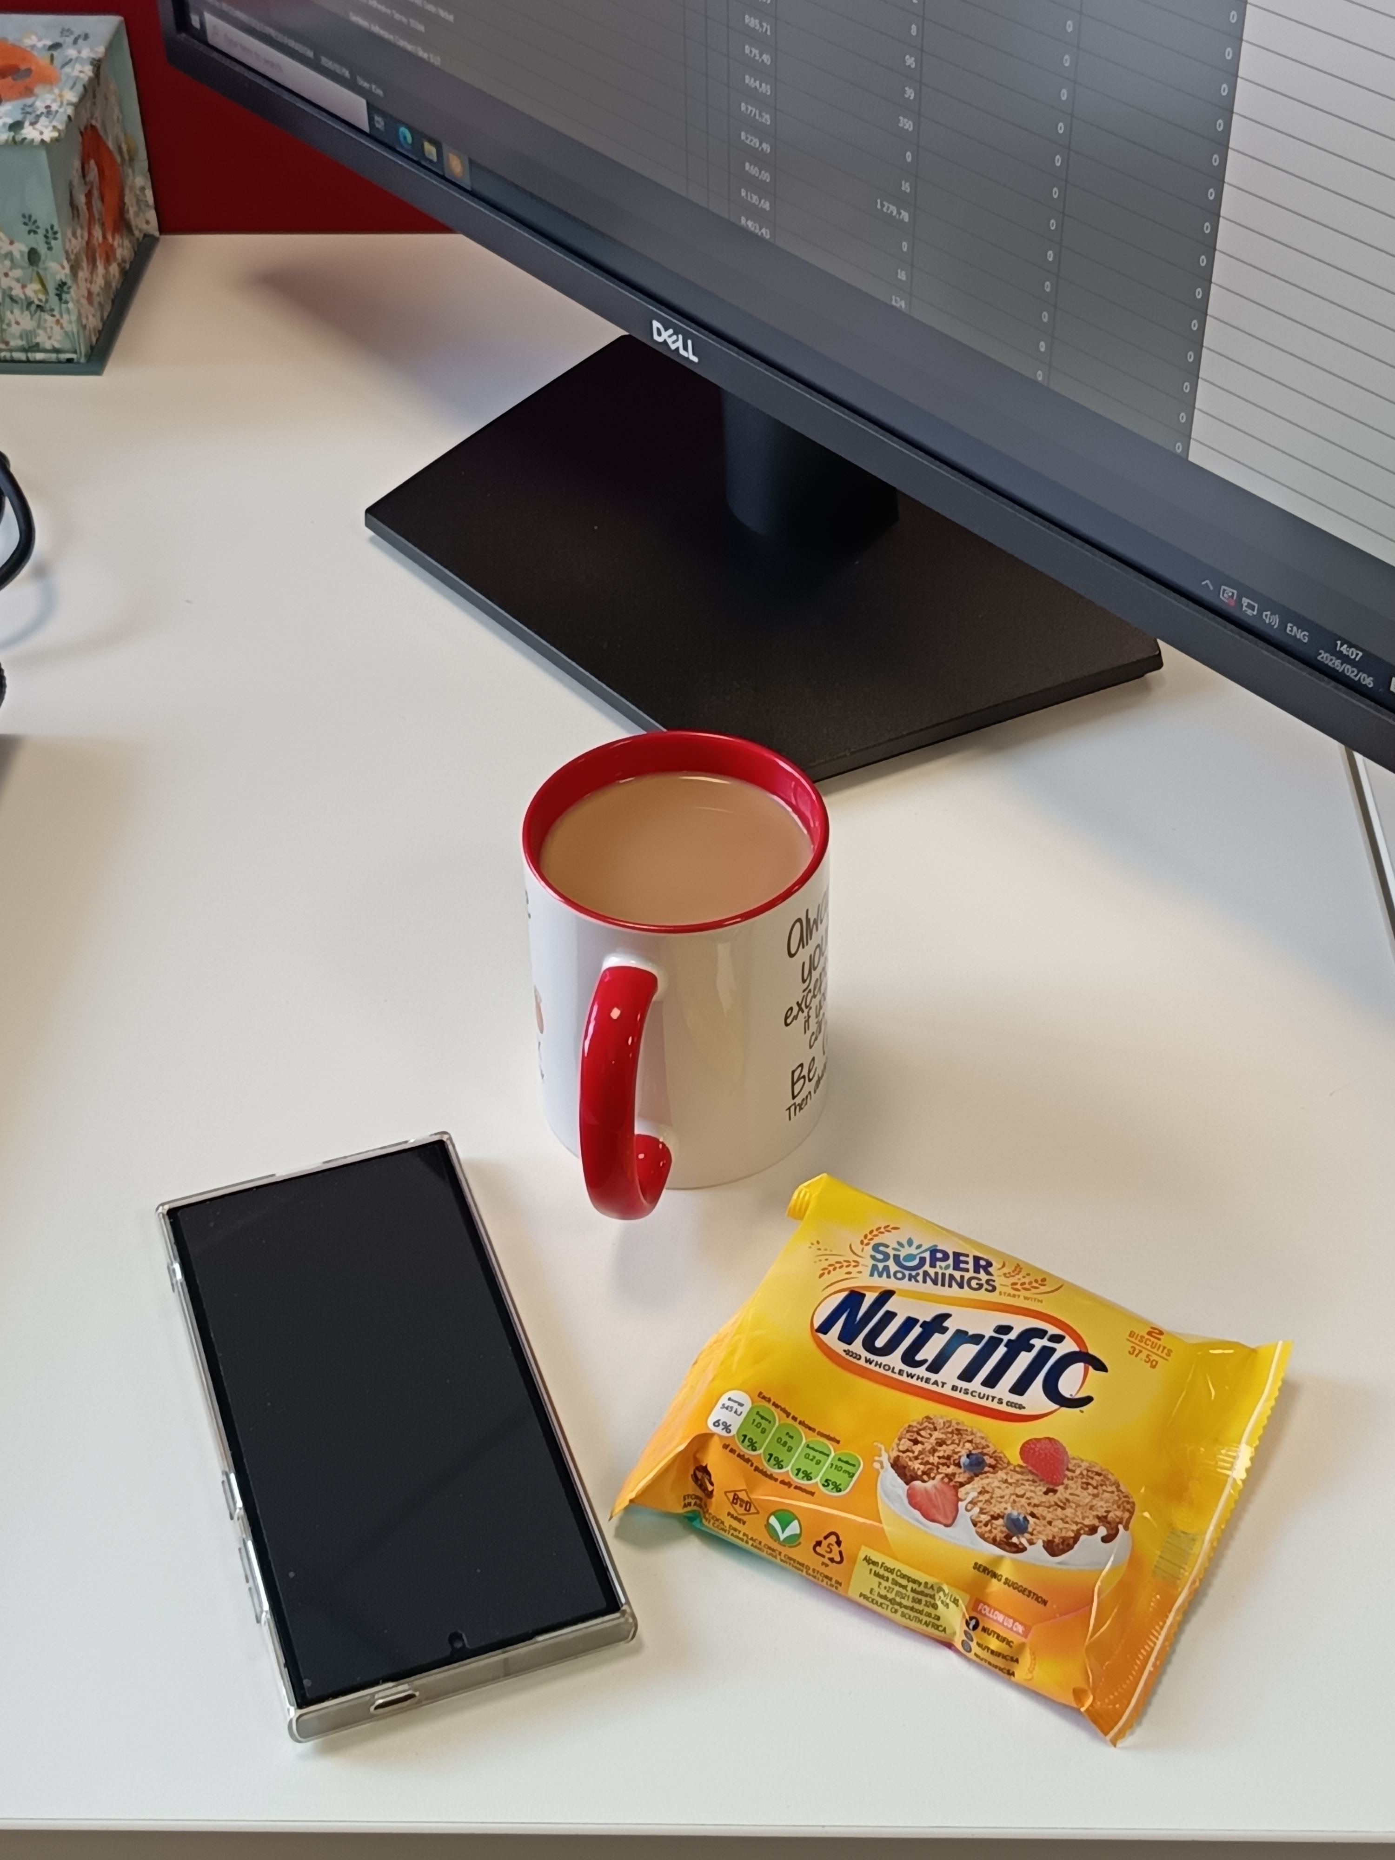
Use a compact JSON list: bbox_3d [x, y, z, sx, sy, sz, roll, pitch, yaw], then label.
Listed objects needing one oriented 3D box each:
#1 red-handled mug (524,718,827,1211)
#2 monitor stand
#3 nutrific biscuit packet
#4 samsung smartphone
[{"bbox_3d":[-0.009,0.021,0.704,0.083,0.097,0.117,9,44,11],"label":"red-handled mug"},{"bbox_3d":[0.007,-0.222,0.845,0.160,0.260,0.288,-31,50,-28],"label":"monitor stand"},{"bbox_3d":[0.065,0.123,0.645,0.132,0.026,0.122,19,47,20],"label":"nutrific biscuit packet"},{"bbox_3d":[-0.081,0.122,0.659,0.082,0.012,0.166,-14,44,-13],"label":"samsung smartphone"}]

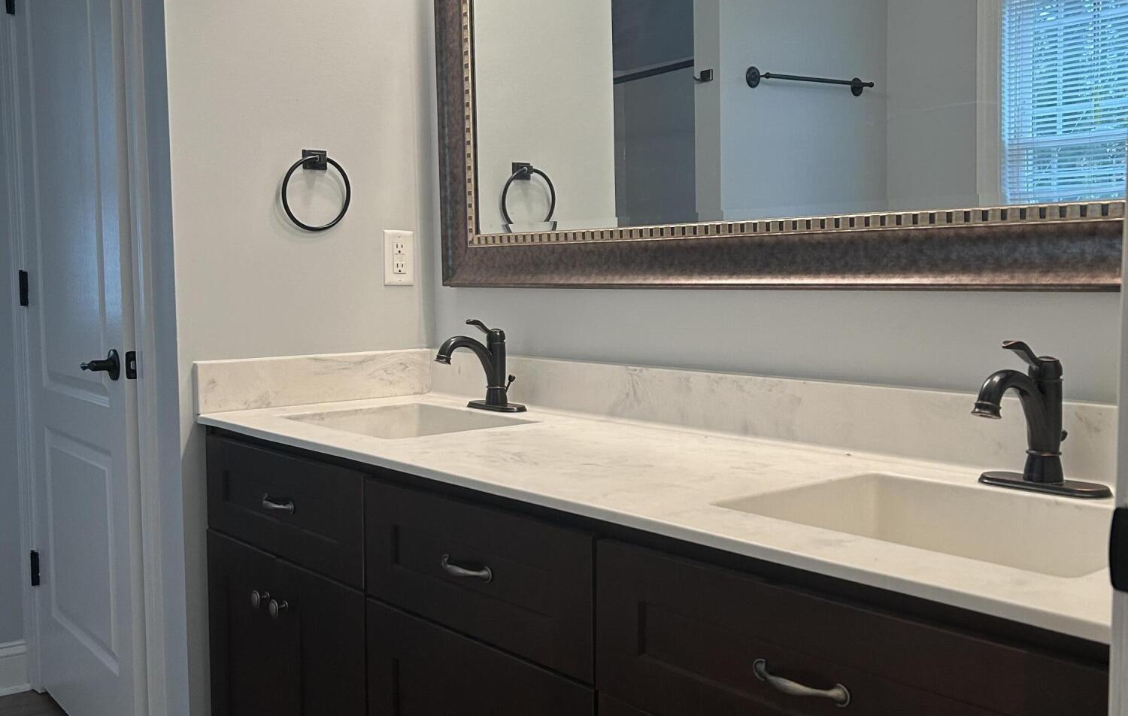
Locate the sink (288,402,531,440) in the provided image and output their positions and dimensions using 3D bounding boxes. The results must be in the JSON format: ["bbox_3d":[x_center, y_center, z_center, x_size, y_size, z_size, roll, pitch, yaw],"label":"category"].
[{"bbox_3d":[-0.298,0.183,2.102,0.315,0.140,0.415,-4,6,-39],"label":"sink"}]

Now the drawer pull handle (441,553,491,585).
[{"bbox_3d":[-0.141,0.285,1.516,0.027,0.021,0.118,-4,6,-40],"label":"drawer pull handle"}]

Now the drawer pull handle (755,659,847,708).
[{"bbox_3d":[0.219,0.316,1.089,0.027,0.022,0.117,-4,6,-40],"label":"drawer pull handle"}]

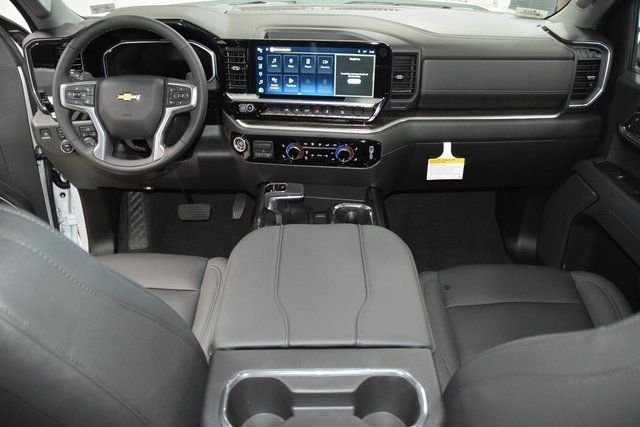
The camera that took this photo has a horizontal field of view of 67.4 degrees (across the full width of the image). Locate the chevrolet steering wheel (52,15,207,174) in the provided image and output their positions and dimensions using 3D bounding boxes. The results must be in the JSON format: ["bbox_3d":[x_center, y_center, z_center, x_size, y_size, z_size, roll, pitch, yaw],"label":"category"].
[{"bbox_3d":[-0.465,-0.290,1.197,0.385,0.385,0.100,0,3,1],"label":"chevrolet steering wheel"}]

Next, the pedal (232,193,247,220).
[{"bbox_3d":[-0.289,-0.029,1.722,0.052,0.125,0.040,0,-7,0],"label":"pedal"}]

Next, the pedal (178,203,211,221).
[{"bbox_3d":[-0.448,-0.007,1.699,0.120,0.066,0.040,0,-4,0],"label":"pedal"}]

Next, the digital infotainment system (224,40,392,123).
[{"bbox_3d":[-0.031,-0.356,1.290,0.435,0.210,0.090,4,24,7],"label":"digital infotainment system"}]

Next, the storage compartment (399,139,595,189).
[{"bbox_3d":[0.513,-0.146,1.403,0.520,0.145,0.120,-1,26,-3],"label":"storage compartment"}]

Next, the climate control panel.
[{"bbox_3d":[-0.041,-0.178,1.359,0.415,0.090,0.060,4,22,7],"label":"climate control panel"}]

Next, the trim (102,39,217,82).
[{"bbox_3d":[-0.441,-0.421,1.325,0.300,0.120,0.050,0,18,0],"label":"trim"}]

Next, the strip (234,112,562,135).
[{"bbox_3d":[0.219,-0.254,1.342,0.900,0.050,0.085,0,26,0],"label":"strip"}]

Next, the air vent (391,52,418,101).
[{"bbox_3d":[0.230,-0.372,1.304,0.078,0.127,0.050,0,26,0],"label":"air vent"}]

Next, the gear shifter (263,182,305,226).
[{"bbox_3d":[-0.096,-0.024,1.251,0.100,0.130,0.085,0,16,0],"label":"gear shifter"}]

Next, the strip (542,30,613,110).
[{"bbox_3d":[0.708,-0.401,1.345,0.175,0.200,0.100,2,26,4],"label":"strip"}]

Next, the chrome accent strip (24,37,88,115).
[{"bbox_3d":[-0.718,-0.376,1.319,0.160,0.200,0.060,0,26,0],"label":"chrome accent strip"}]

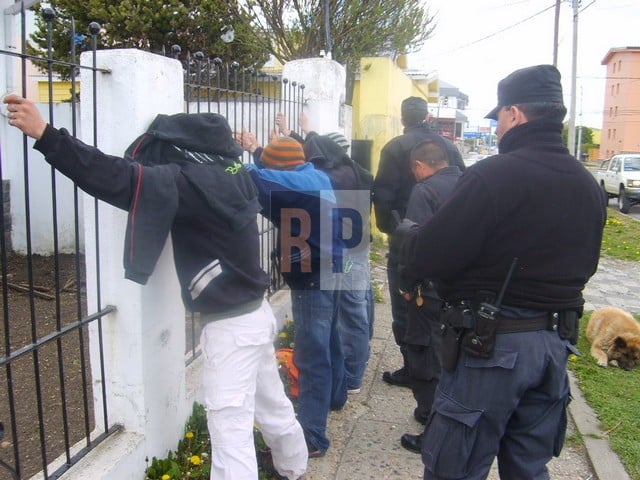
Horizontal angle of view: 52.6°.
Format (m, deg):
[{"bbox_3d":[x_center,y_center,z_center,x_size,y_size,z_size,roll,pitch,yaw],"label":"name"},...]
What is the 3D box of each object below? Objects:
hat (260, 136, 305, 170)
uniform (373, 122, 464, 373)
[{"bbox_3d":[-0.187,-0.430,3.220,0.210,0.165,0.190,5,9,30],"label":"hat"},{"bbox_3d":[0.630,0.025,4.130,0.570,1.820,0.400,0,8,-6],"label":"uniform"}]

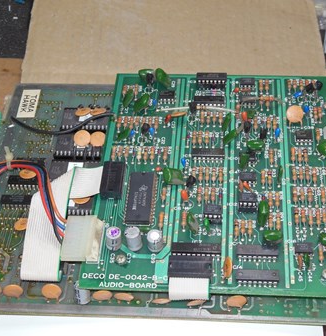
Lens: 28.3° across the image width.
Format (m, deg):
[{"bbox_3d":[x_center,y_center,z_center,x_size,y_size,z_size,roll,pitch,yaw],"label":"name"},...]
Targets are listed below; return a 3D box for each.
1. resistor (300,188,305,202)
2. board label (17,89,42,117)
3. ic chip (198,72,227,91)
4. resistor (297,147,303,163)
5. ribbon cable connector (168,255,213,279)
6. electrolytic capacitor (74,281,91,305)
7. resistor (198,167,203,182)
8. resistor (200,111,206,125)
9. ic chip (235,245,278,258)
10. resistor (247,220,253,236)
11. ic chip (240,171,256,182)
[{"bbox_3d":[0.079,0.015,0.365,0.003,0.003,0.007,1,52,6],"label":"resistor"},{"bbox_3d":[-0.092,-0.044,0.445,0.012,0.001,0.028,1,49,4],"label":"board label"},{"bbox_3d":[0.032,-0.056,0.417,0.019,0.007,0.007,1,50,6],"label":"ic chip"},{"bbox_3d":[0.081,-0.007,0.381,0.003,0.003,0.009,1,48,6],"label":"resistor"},{"bbox_3d":[0.014,0.052,0.333,0.022,0.007,0.012,1,52,6],"label":"ribbon cable connector"},{"bbox_3d":[-0.043,0.066,0.342,0.008,0.011,0.008,5,48,1],"label":"electrolytic capacitor"},{"bbox_3d":[0.022,0.003,0.376,0.002,0.002,0.007,1,49,6],"label":"resistor"},{"bbox_3d":[0.025,-0.031,0.408,0.003,0.003,0.008,1,48,6],"label":"resistor"},{"bbox_3d":[0.050,0.045,0.342,0.021,0.004,0.008,1,52,6],"label":"ic chip"},{"bbox_3d":[0.047,0.032,0.346,0.003,0.003,0.007,1,50,6],"label":"resistor"},{"bbox_3d":[0.049,0.006,0.374,0.010,0.004,0.007,1,52,6],"label":"ic chip"}]

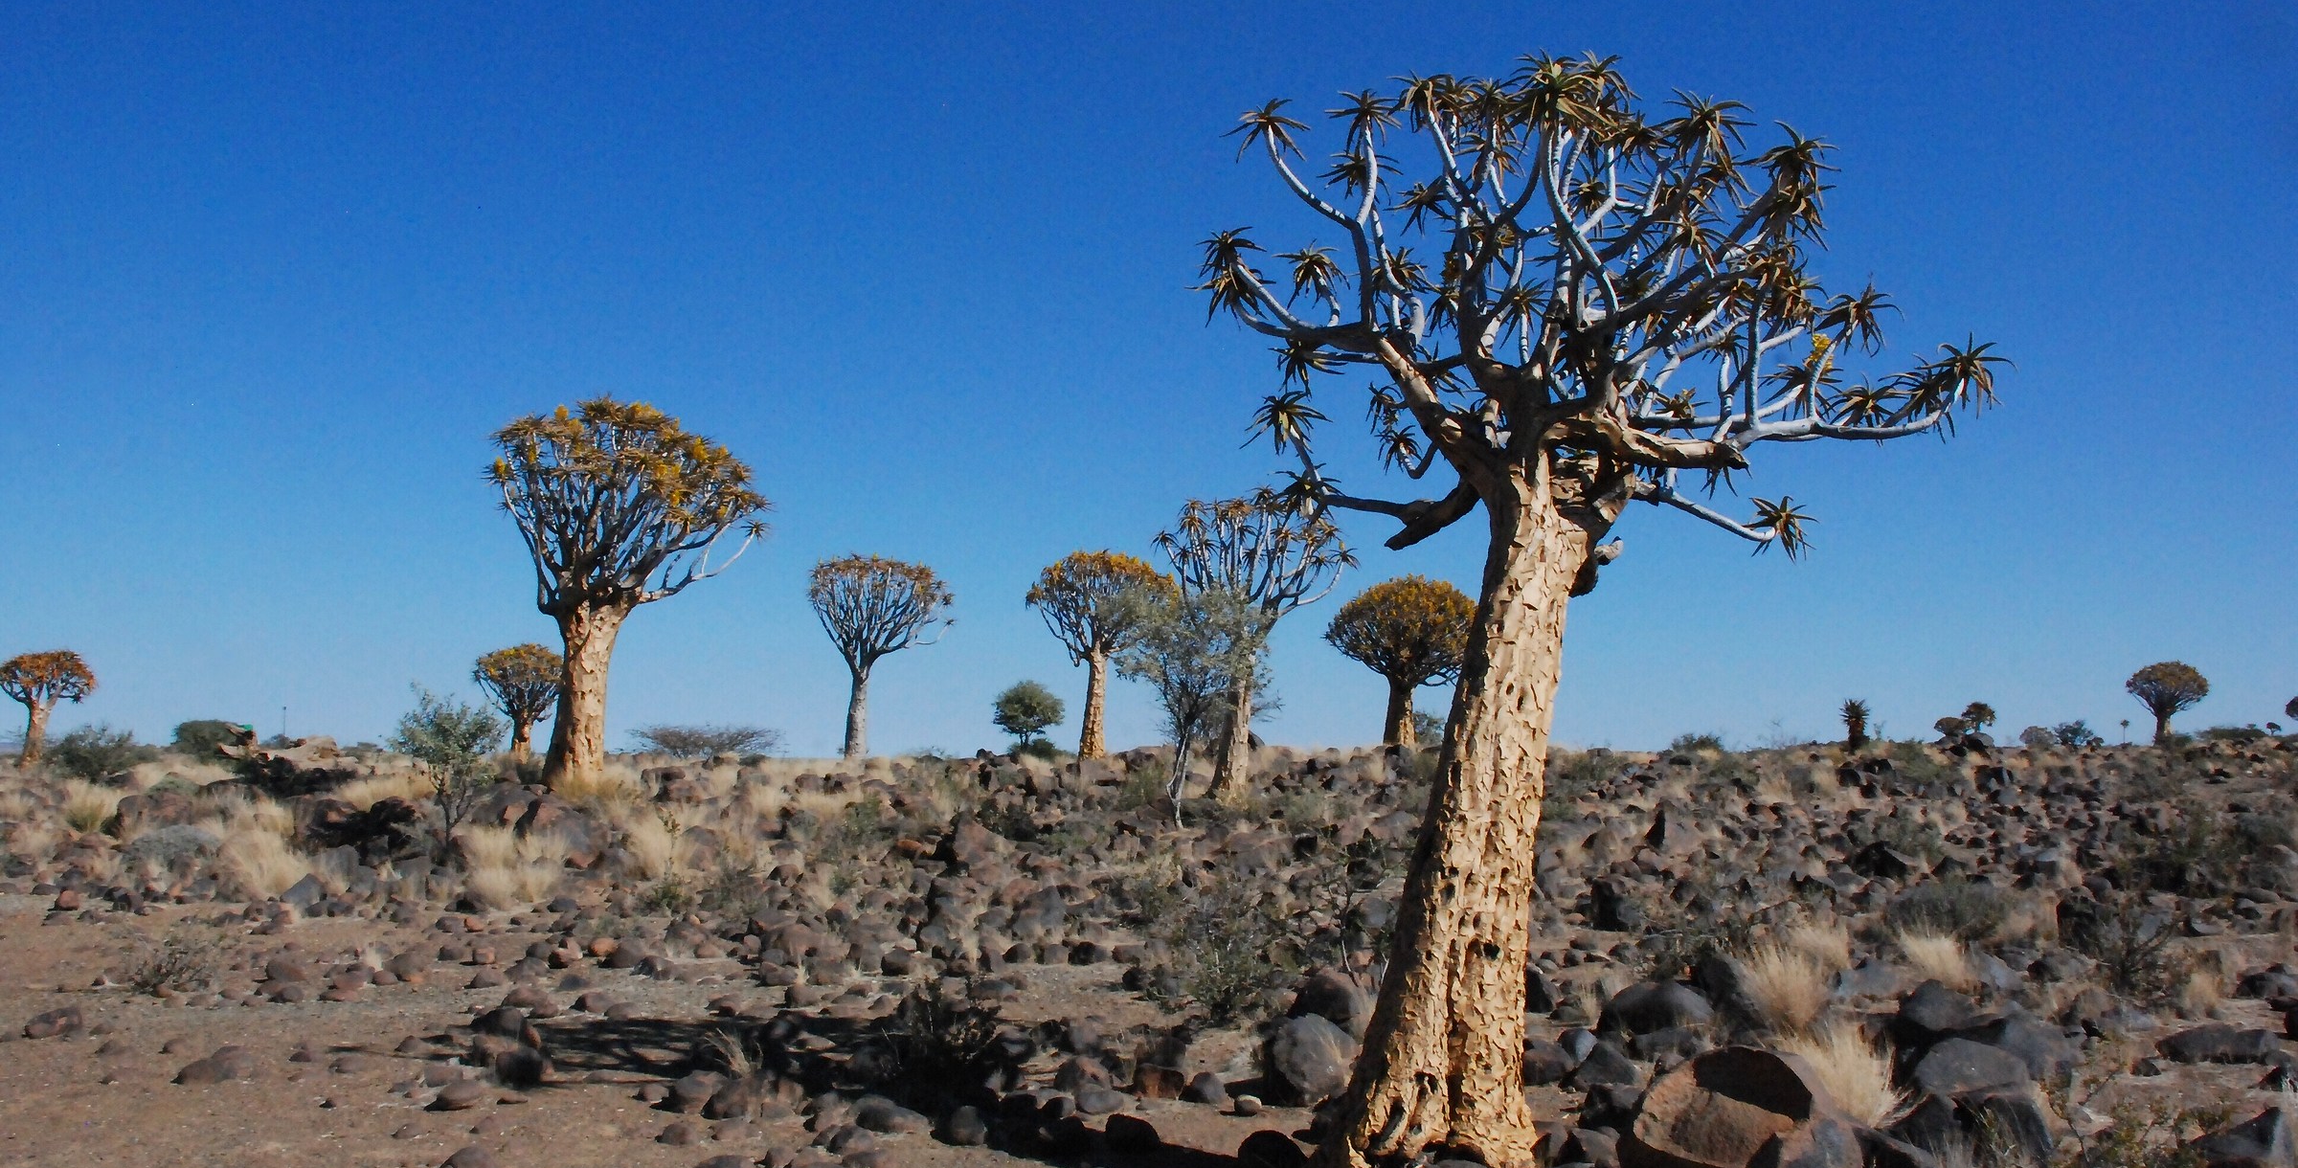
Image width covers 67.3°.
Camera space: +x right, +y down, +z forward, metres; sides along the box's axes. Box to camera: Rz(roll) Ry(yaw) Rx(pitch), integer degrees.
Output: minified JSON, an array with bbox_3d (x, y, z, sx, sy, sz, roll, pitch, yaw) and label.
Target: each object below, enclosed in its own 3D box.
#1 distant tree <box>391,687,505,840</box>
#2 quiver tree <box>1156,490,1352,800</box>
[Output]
[{"bbox_3d":[-6.314,1.628,15.500,1.020,1.400,1.000,0,-5,0],"label":"distant tree"},{"bbox_3d":[1.238,0.728,20.000,2.300,3.600,2.200,0,-5,0],"label":"quiver tree"}]

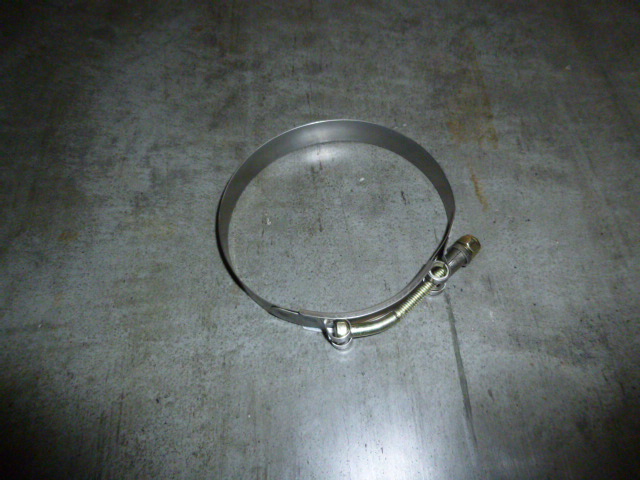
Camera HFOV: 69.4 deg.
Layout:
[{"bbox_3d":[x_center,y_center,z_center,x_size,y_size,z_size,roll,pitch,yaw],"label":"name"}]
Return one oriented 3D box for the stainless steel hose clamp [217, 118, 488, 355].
[{"bbox_3d":[0.010,-0.012,0.254,0.126,0.019,0.132,-3,59,5],"label":"stainless steel hose clamp"}]

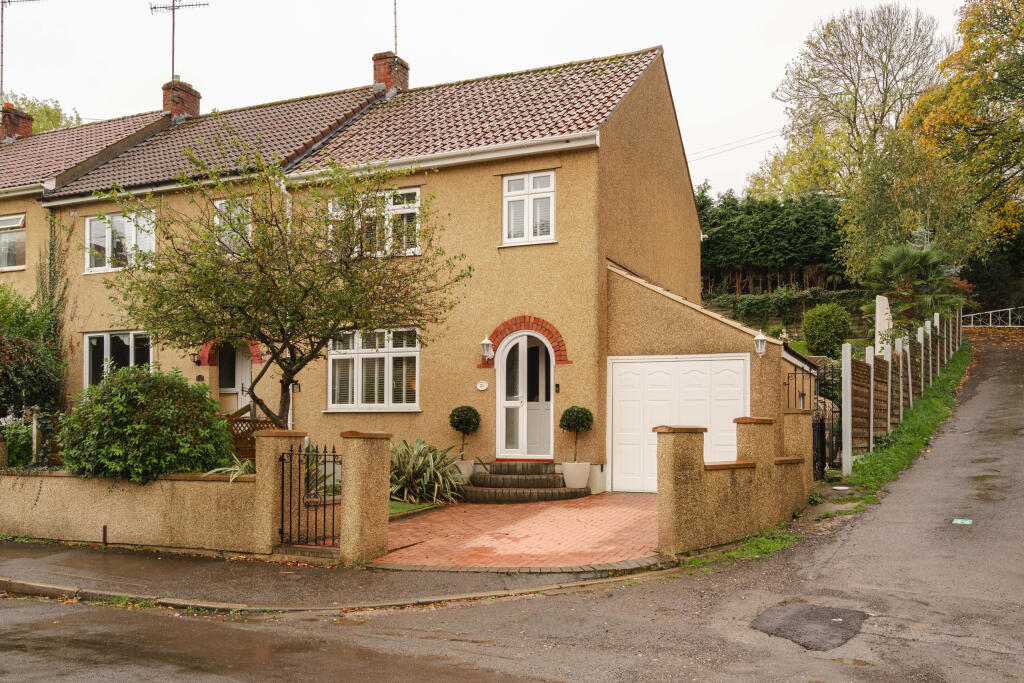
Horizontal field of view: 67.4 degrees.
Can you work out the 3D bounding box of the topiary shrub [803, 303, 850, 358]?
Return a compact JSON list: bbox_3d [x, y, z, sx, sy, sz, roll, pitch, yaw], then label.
[{"bbox_3d":[8.189,-0.260,20.000,1.250,1.450,1.250,-1,-3,22],"label":"topiary shrub"}]

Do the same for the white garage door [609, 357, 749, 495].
[{"bbox_3d":[2.623,1.316,12.250,2.260,2.220,0.100,-1,-3,23],"label":"white garage door"}]

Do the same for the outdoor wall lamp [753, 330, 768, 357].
[{"bbox_3d":[3.769,0.038,11.650,0.190,0.430,0.220,-1,-3,23],"label":"outdoor wall lamp"}]

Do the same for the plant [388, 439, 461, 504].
[{"bbox_3d":[-1.394,2.048,12.100,1.250,1.020,1.200,0,-3,0],"label":"plant"}]

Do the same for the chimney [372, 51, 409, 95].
[{"bbox_3d":[-2.721,-5.934,17.200,0.520,0.950,0.700,-1,-3,23],"label":"chimney"}]

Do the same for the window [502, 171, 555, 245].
[{"bbox_3d":[0.283,-2.233,12.800,0.930,1.220,0.100,-1,-3,23],"label":"window"}]

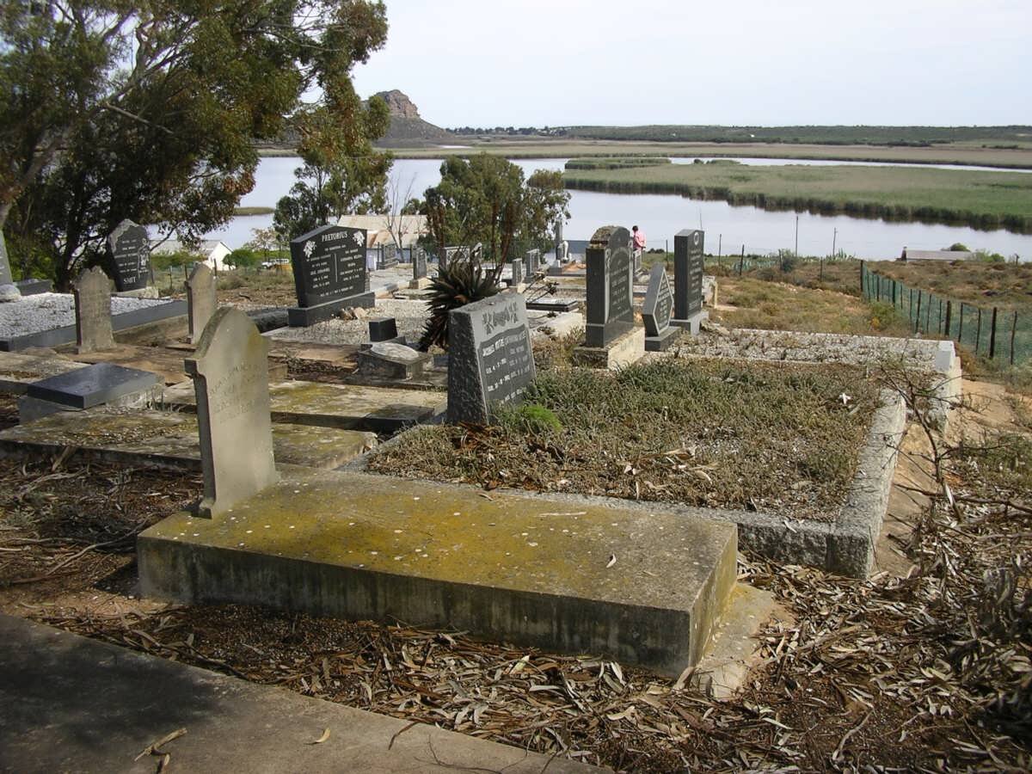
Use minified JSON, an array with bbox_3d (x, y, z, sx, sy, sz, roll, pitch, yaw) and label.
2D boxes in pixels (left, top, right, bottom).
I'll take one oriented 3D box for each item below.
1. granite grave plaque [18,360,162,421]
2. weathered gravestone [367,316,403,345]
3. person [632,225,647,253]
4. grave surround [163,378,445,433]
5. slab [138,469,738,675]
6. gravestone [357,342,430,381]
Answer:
[{"bbox_3d":[-2.661,0.045,7.134,0.460,0.260,0.780,5,13,20],"label":"granite grave plaque"},{"bbox_3d":[-1.137,-0.490,10.042,0.206,0.247,0.350,5,13,20],"label":"weathered gravestone"},{"bbox_3d":[4.045,-4.466,37.000,0.400,1.660,0.500,9,15,35],"label":"person"},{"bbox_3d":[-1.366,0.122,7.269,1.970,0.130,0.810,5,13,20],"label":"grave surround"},{"bbox_3d":[-0.269,0.610,4.008,1.950,0.226,0.790,4,14,20],"label":"slab"},{"bbox_3d":[-0.872,-0.192,8.090,0.378,0.173,0.376,4,13,20],"label":"gravestone"}]

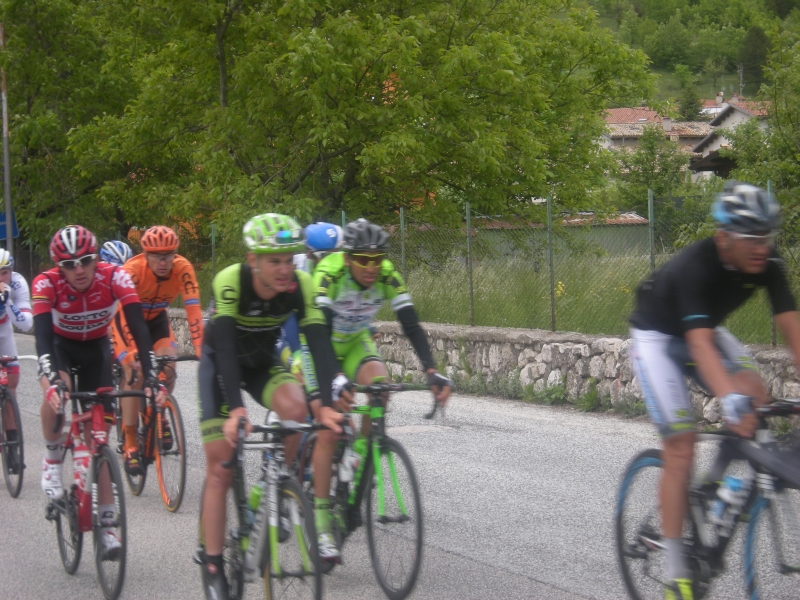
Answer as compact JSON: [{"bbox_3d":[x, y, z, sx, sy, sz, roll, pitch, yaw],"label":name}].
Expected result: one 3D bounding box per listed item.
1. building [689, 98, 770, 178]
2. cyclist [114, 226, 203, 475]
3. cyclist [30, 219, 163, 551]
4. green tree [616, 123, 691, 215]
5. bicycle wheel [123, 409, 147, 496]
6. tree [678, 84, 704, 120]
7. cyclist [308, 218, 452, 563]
[{"bbox_3d":[23.503,-9.124,152.000,9.000,7.800,10.000,-1,2,22],"label":"building"},{"bbox_3d":[-1.470,0.326,13.923,0.530,1.480,0.910,-2,2,-18],"label":"cyclist"},{"bbox_3d":[-1.413,0.422,10.623,0.540,1.510,0.910,-2,2,-18],"label":"cyclist"},{"bbox_3d":[8.569,-4.123,80.000,2.700,3.900,2.700,-2,2,0],"label":"green tree"},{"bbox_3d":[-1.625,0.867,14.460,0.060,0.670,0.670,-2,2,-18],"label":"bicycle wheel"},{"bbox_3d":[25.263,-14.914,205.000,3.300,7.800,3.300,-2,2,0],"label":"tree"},{"bbox_3d":[-0.164,0.388,9.997,0.540,1.460,0.910,-2,2,-17],"label":"cyclist"}]

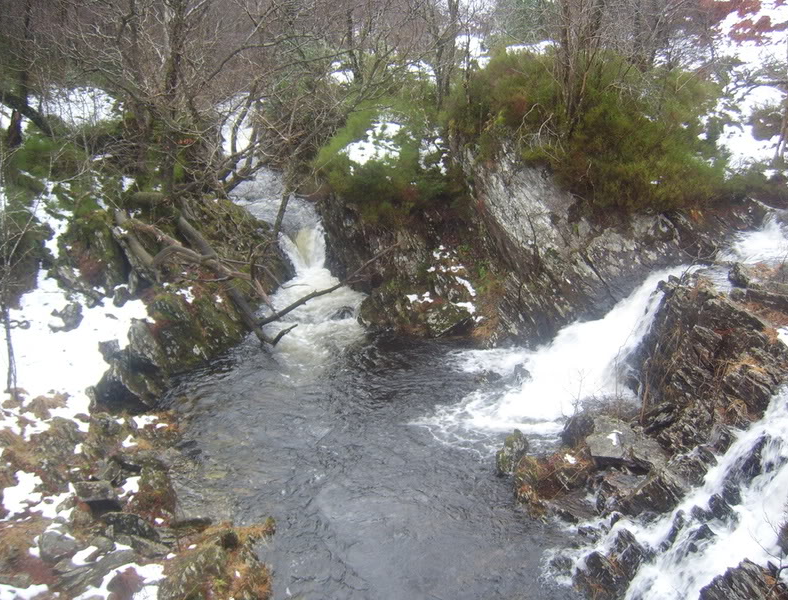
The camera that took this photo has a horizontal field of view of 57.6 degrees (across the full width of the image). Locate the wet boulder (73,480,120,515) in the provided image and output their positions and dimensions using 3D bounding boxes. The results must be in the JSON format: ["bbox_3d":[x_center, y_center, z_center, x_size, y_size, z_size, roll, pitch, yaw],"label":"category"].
[{"bbox_3d":[-4.069,2.696,9.800,0.640,0.290,0.420,-8,20,-24],"label":"wet boulder"}]

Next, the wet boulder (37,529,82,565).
[{"bbox_3d":[-4.062,2.988,8.700,0.480,0.290,0.380,-10,20,-27],"label":"wet boulder"}]

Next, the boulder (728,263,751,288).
[{"bbox_3d":[7.235,-0.517,15.000,0.430,0.500,0.480,9,20,25],"label":"boulder"}]

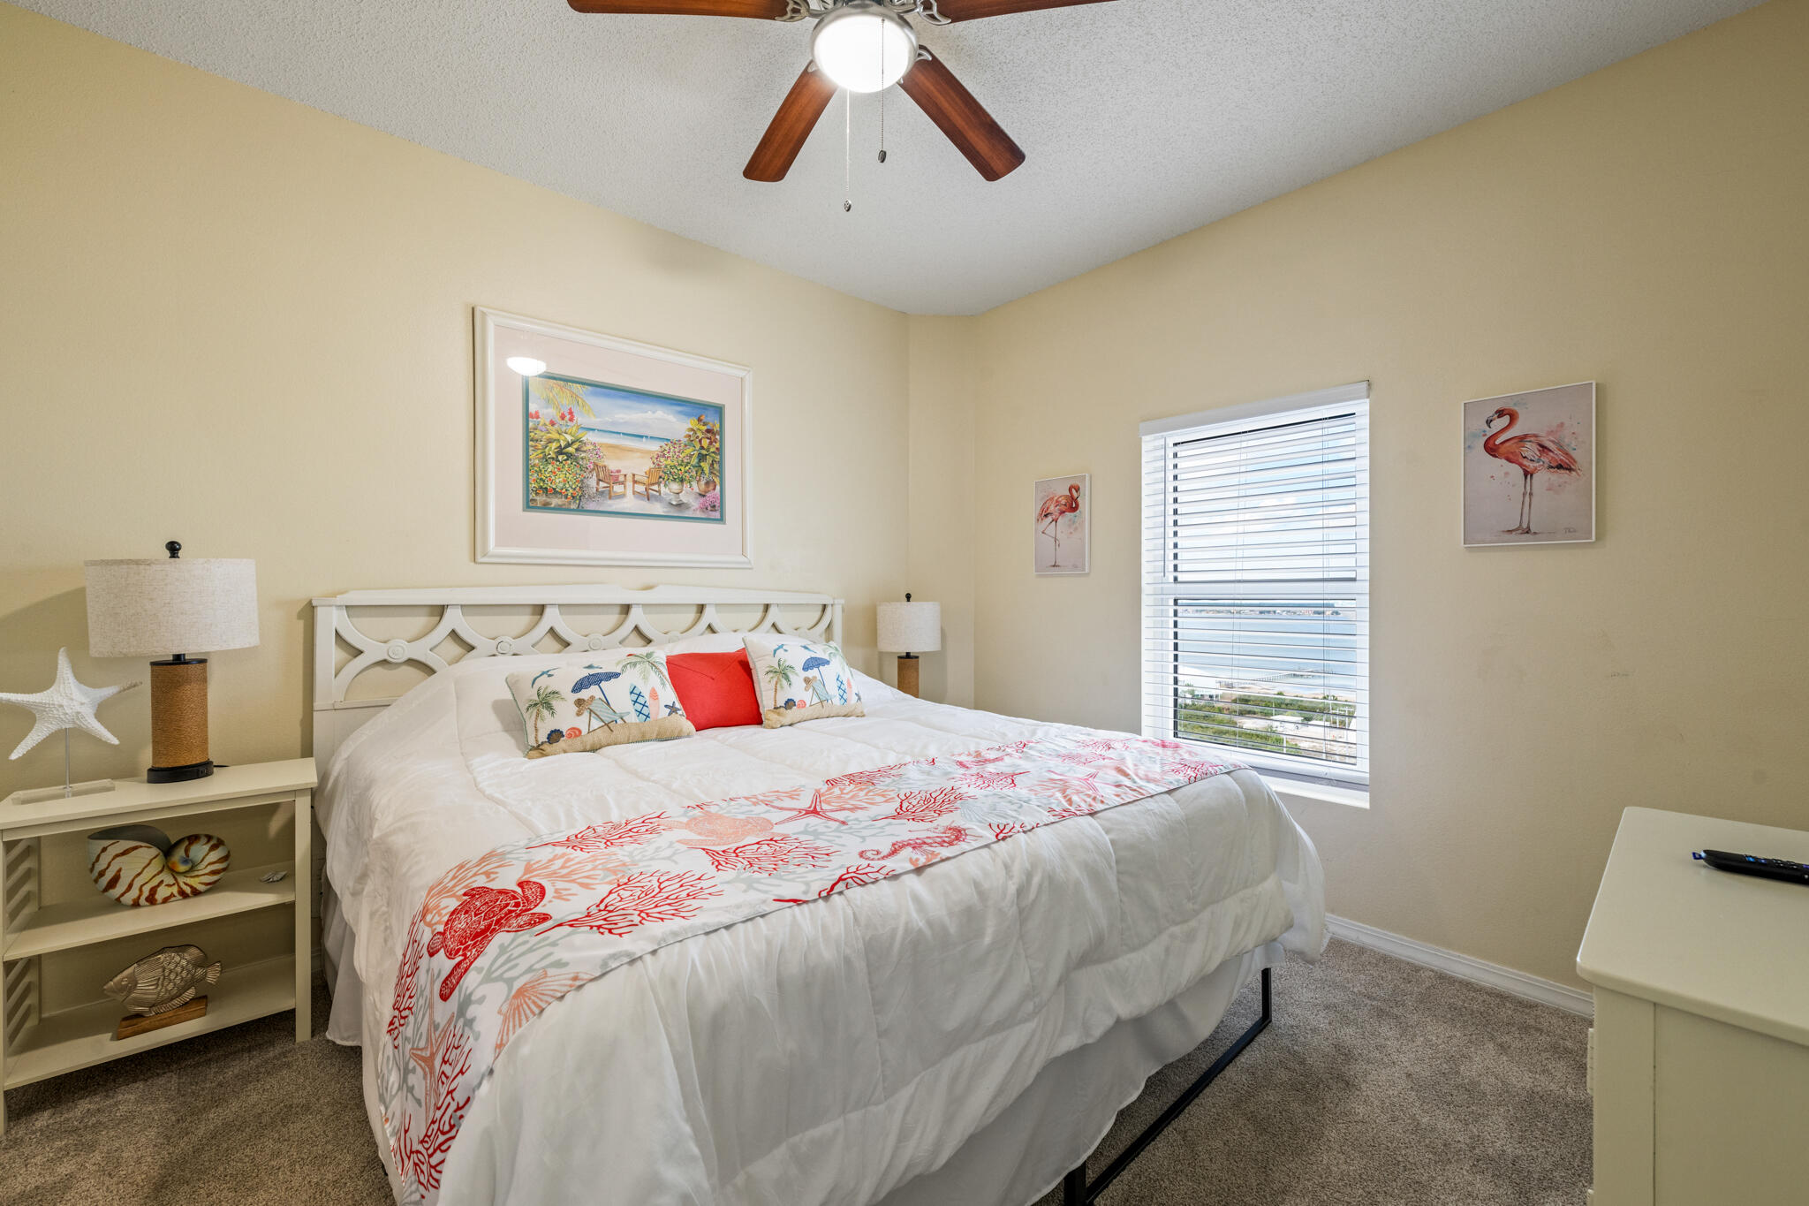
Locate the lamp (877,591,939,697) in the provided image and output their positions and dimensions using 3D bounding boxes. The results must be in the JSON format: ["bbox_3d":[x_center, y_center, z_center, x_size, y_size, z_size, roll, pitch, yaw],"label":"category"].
[{"bbox_3d":[0.025,0.268,3.540,0.317,0.633,0.317,0,0,0],"label":"lamp"}]

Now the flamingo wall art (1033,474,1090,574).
[{"bbox_3d":[0.758,-0.368,3.390,0.030,0.462,0.303,0,0,-43],"label":"flamingo wall art"}]

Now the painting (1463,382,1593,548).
[{"bbox_3d":[1.899,-0.408,2.148,0.030,0.462,0.303,0,0,-43],"label":"painting"}]

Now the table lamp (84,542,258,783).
[{"bbox_3d":[-1.952,0.154,1.887,0.317,0.633,0.317,0,0,-40],"label":"table lamp"}]

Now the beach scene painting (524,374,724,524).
[{"bbox_3d":[-1.087,-0.598,2.825,0.795,0.518,0.030,0,0,-40],"label":"beach scene painting"}]

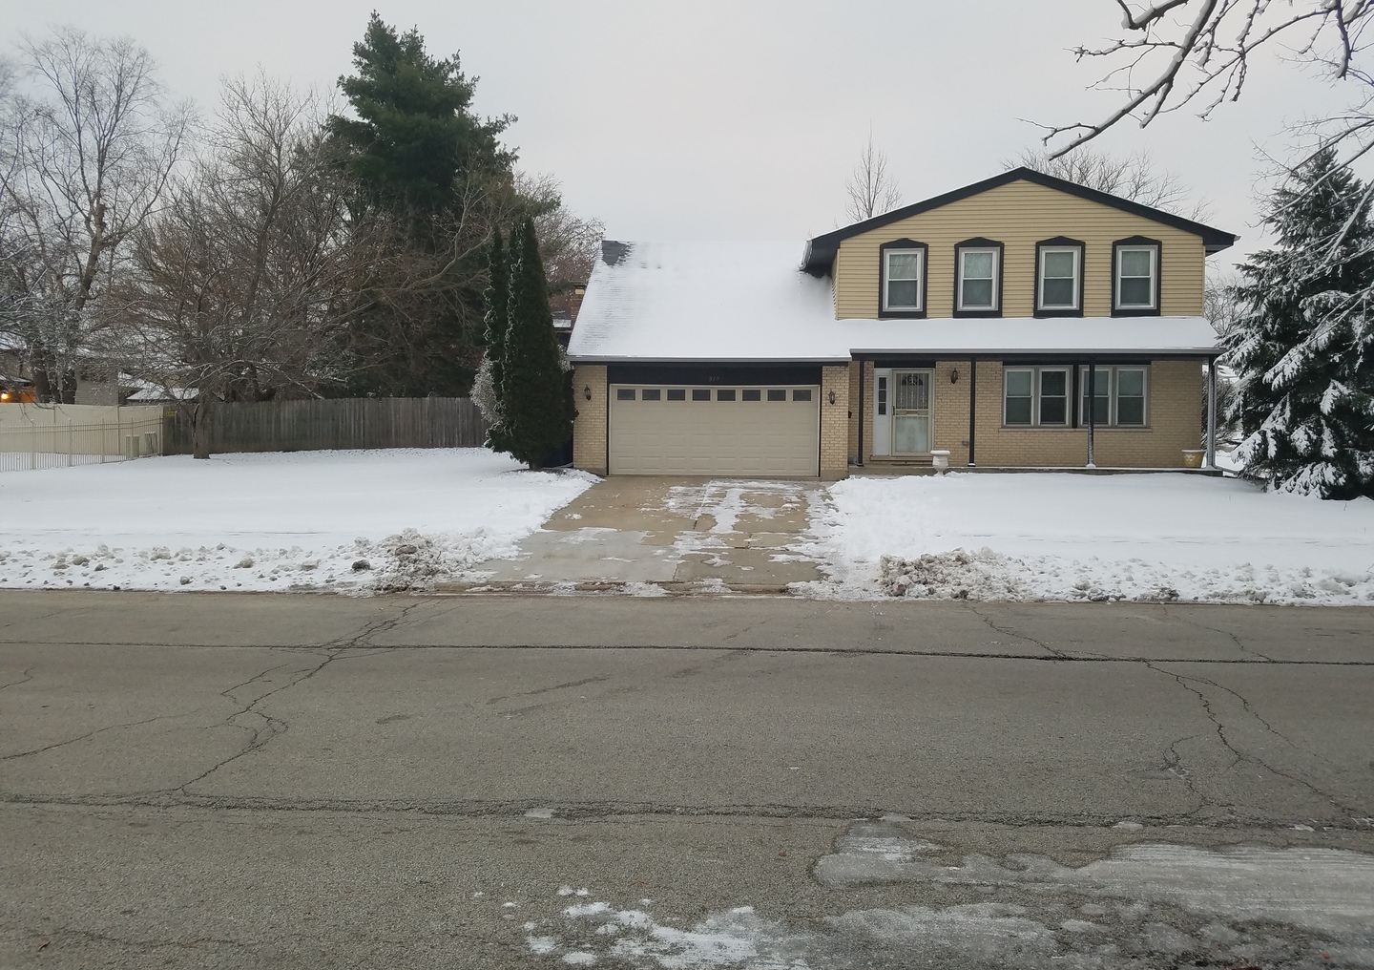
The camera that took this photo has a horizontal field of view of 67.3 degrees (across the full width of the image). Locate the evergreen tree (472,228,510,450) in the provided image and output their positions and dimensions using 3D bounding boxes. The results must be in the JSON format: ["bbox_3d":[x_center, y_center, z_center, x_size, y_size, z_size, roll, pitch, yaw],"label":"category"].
[{"bbox_3d":[-4.575,-3.400,24.903,1.250,5.650,1.250,1,2,5],"label":"evergreen tree"}]

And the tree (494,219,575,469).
[{"bbox_3d":[-3.499,-3.247,23.607,1.950,5.710,1.900,1,2,5],"label":"tree"}]

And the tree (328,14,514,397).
[{"bbox_3d":[-11.527,-11.034,44.620,8.100,18.960,8.000,1,2,5],"label":"tree"}]

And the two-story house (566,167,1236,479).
[{"bbox_3d":[5.277,-3.929,27.747,15.200,7.200,9.500,1,2,5],"label":"two-story house"}]

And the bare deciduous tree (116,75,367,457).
[{"bbox_3d":[-13.978,-6.844,32.274,7.900,12.090,7.500,1,2,5],"label":"bare deciduous tree"}]

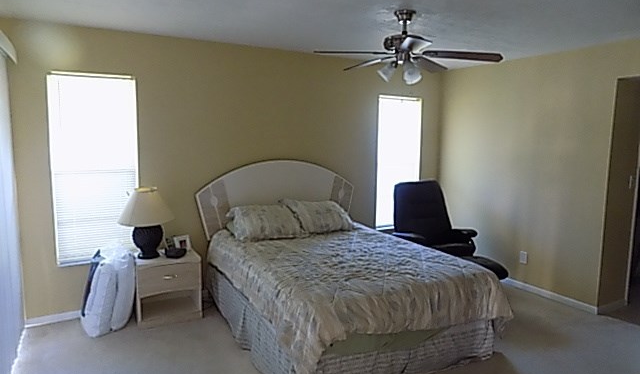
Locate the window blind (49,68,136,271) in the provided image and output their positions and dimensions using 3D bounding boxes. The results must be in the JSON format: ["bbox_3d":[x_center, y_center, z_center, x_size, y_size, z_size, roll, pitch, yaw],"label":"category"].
[{"bbox_3d":[-1.898,-0.142,3.627,0.648,1.590,0.050,-3,8,-29],"label":"window blind"}]

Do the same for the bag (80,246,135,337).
[{"bbox_3d":[-1.752,0.828,3.504,0.400,0.650,0.320,-4,9,-39],"label":"bag"}]

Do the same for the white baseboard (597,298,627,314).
[{"bbox_3d":[2.779,1.125,4.033,0.540,0.085,0.016,-3,8,-29],"label":"white baseboard"}]

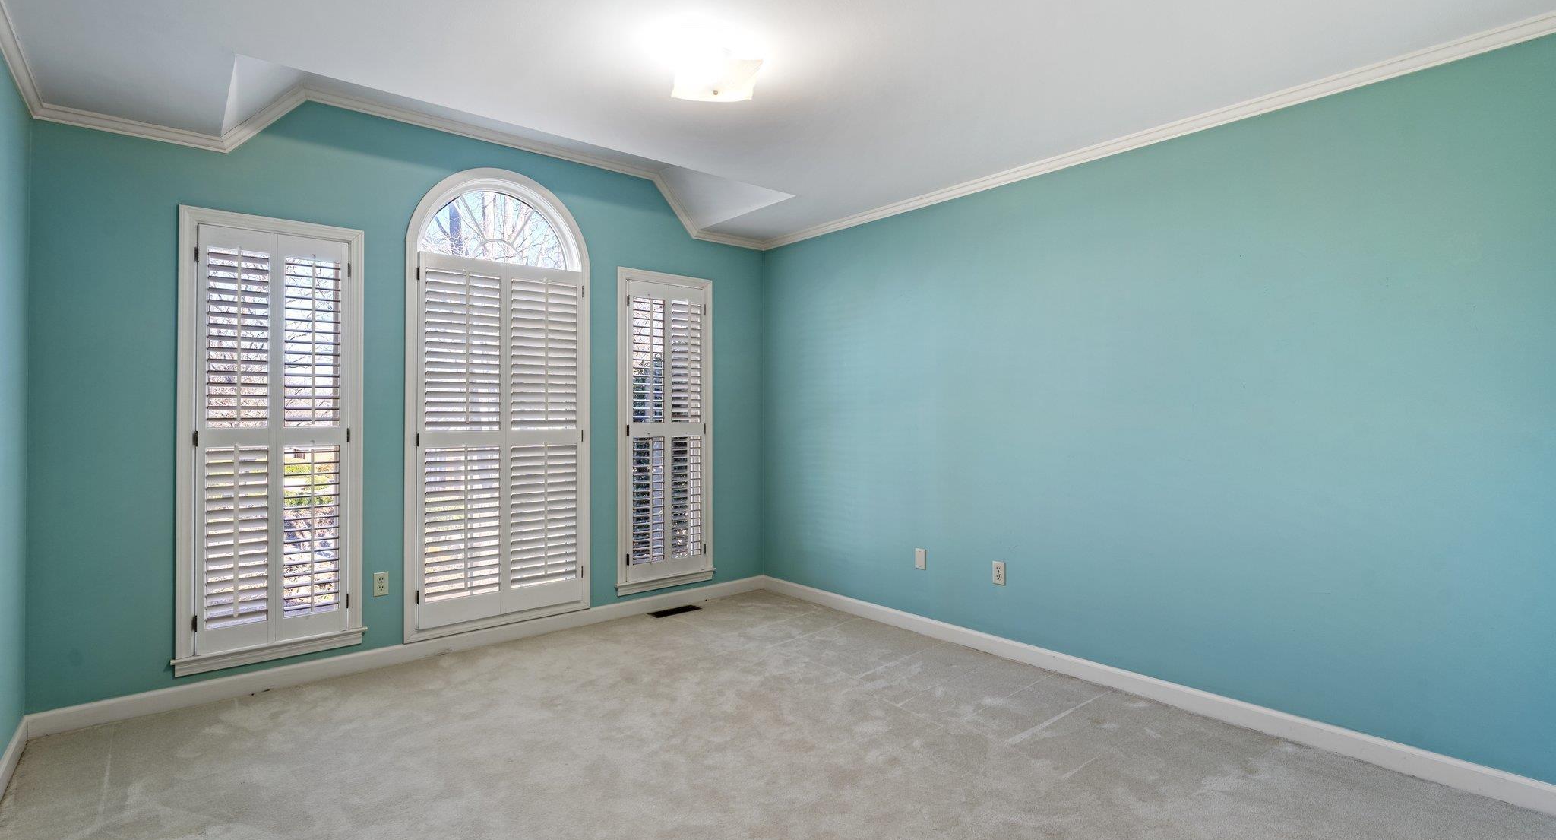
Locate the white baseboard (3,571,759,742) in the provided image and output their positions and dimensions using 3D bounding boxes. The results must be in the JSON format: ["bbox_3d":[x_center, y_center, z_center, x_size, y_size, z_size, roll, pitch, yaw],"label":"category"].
[{"bbox_3d":[-1.447,1.156,3.748,3.581,0.101,0.020,0,0,-41],"label":"white baseboard"}]

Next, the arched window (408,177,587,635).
[{"bbox_3d":[-1.492,-0.118,3.767,0.987,2.444,0.110,0,0,-41],"label":"arched window"}]

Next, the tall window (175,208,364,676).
[{"bbox_3d":[-2.244,0.083,3.093,0.688,1.952,0.120,0,0,-41],"label":"tall window"}]

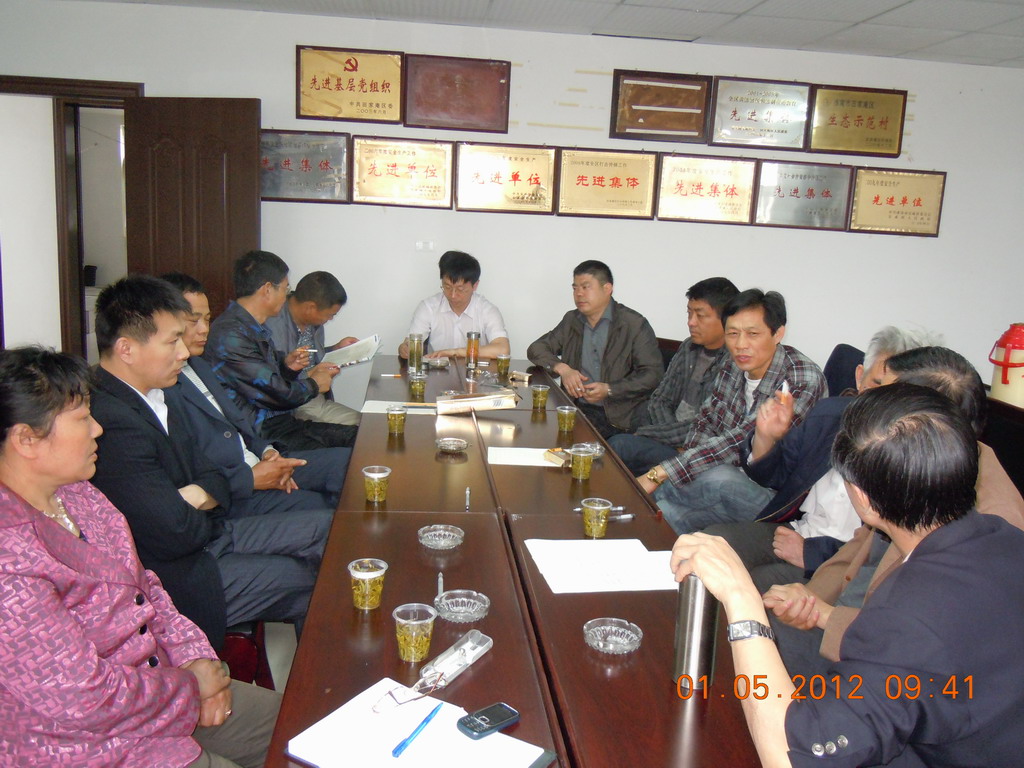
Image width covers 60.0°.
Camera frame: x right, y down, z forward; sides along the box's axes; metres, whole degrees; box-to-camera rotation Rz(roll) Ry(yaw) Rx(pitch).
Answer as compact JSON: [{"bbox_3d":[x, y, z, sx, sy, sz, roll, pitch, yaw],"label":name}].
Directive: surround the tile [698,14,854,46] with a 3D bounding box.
[{"bbox_3d":[1.409,-1.895,4.773,0.610,0.016,0.610,1,10,-7],"label":"tile"}]

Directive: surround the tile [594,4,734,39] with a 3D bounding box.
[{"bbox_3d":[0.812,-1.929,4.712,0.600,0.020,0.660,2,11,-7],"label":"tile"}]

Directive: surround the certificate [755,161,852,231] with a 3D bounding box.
[{"bbox_3d":[1.748,-1.129,5.327,0.585,0.384,0.025,1,10,-7],"label":"certificate"}]

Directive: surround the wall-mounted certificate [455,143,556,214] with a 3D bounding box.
[{"bbox_3d":[-0.034,-1.209,5.235,0.600,0.397,0.030,2,11,-7],"label":"wall-mounted certificate"}]

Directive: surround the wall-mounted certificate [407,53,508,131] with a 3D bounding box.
[{"bbox_3d":[-0.313,-1.667,5.111,0.600,0.397,0.030,2,11,-7],"label":"wall-mounted certificate"}]

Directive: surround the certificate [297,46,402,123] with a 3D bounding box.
[{"bbox_3d":[-0.891,-1.645,4.899,0.585,0.384,0.025,1,10,-7],"label":"certificate"}]

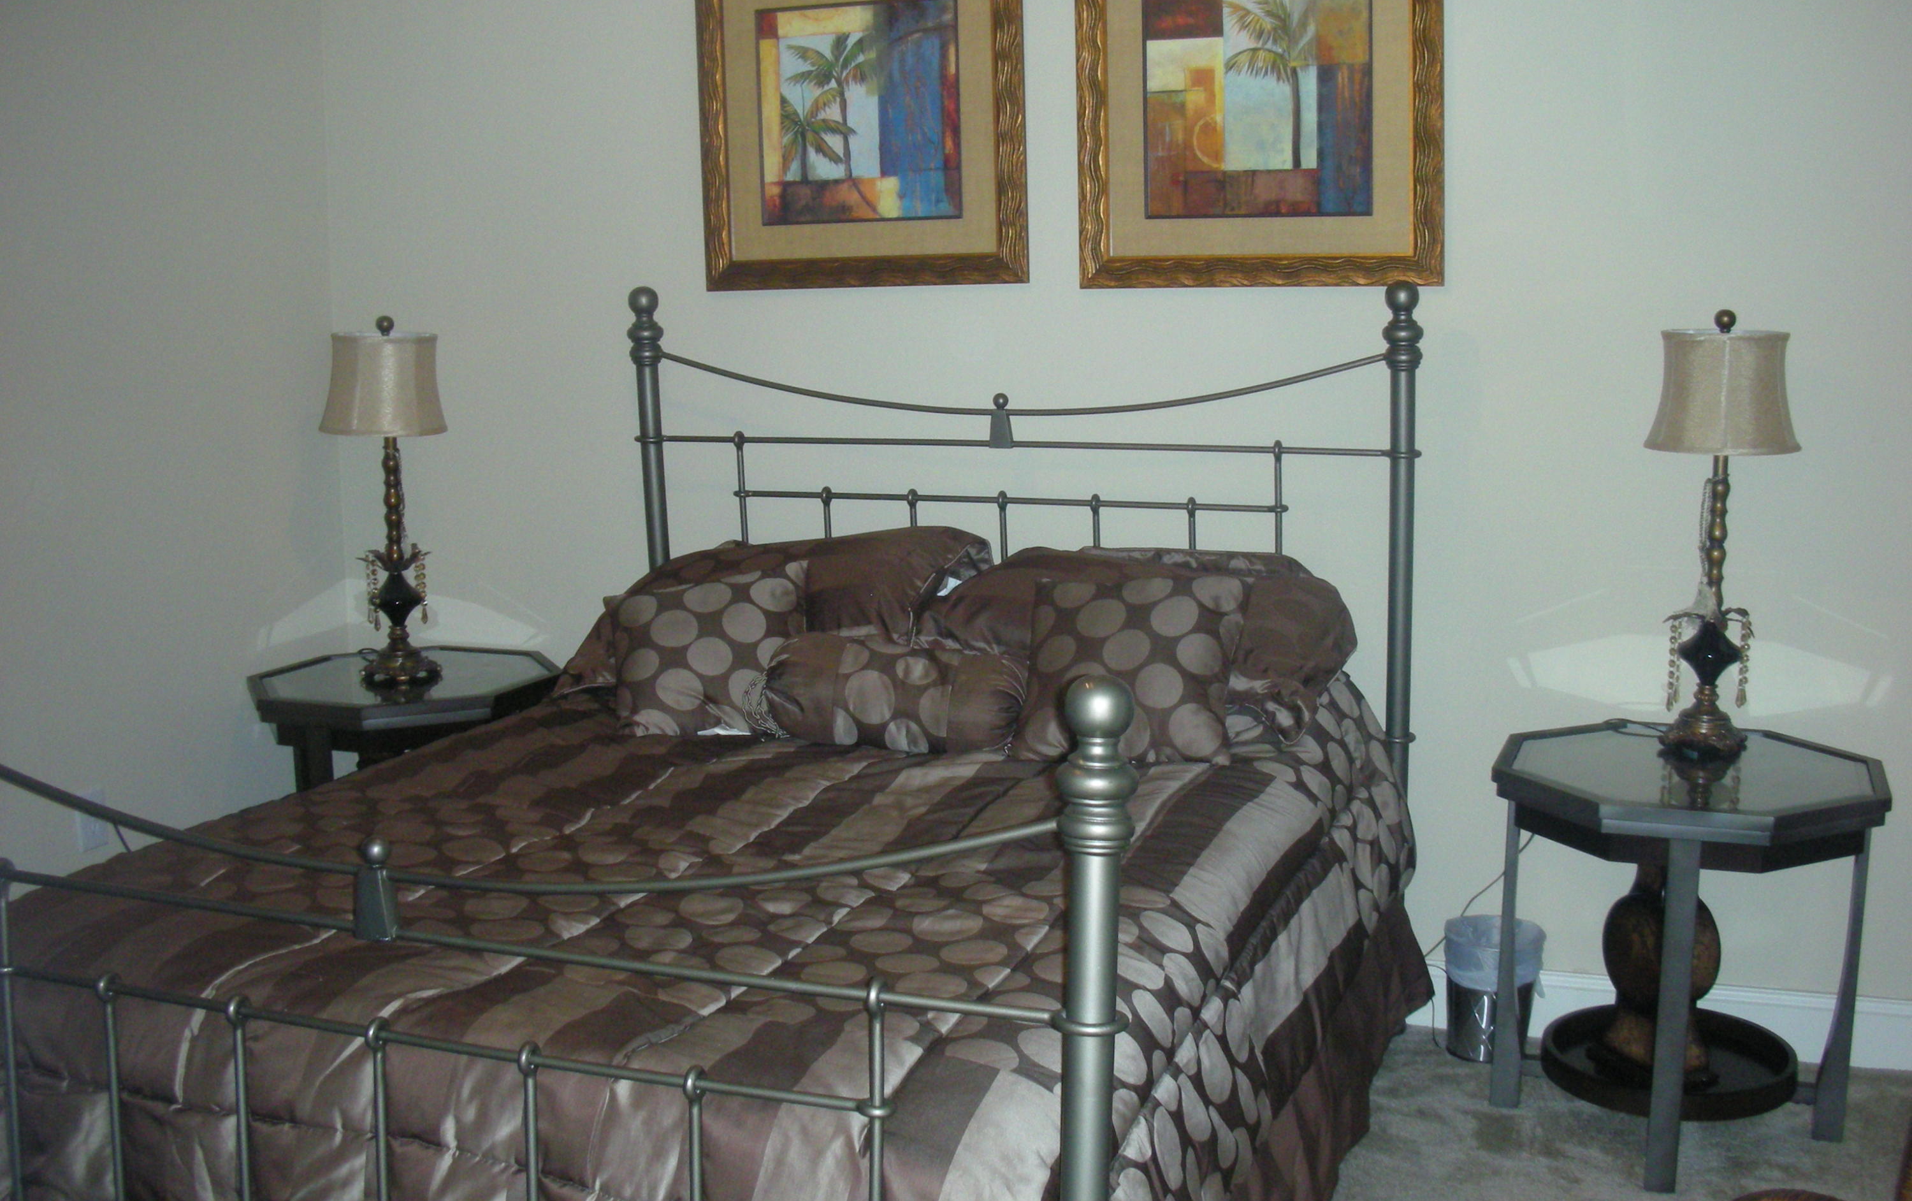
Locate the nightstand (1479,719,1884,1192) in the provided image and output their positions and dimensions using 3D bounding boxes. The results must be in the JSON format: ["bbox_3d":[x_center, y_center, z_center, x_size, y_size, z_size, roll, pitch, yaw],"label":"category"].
[{"bbox_3d":[1.220,0.588,3.263,0.627,0.651,0.627,3,10,22],"label":"nightstand"}]

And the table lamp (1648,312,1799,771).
[{"bbox_3d":[1.304,-0.122,3.313,0.269,0.759,0.269,3,10,19],"label":"table lamp"}]

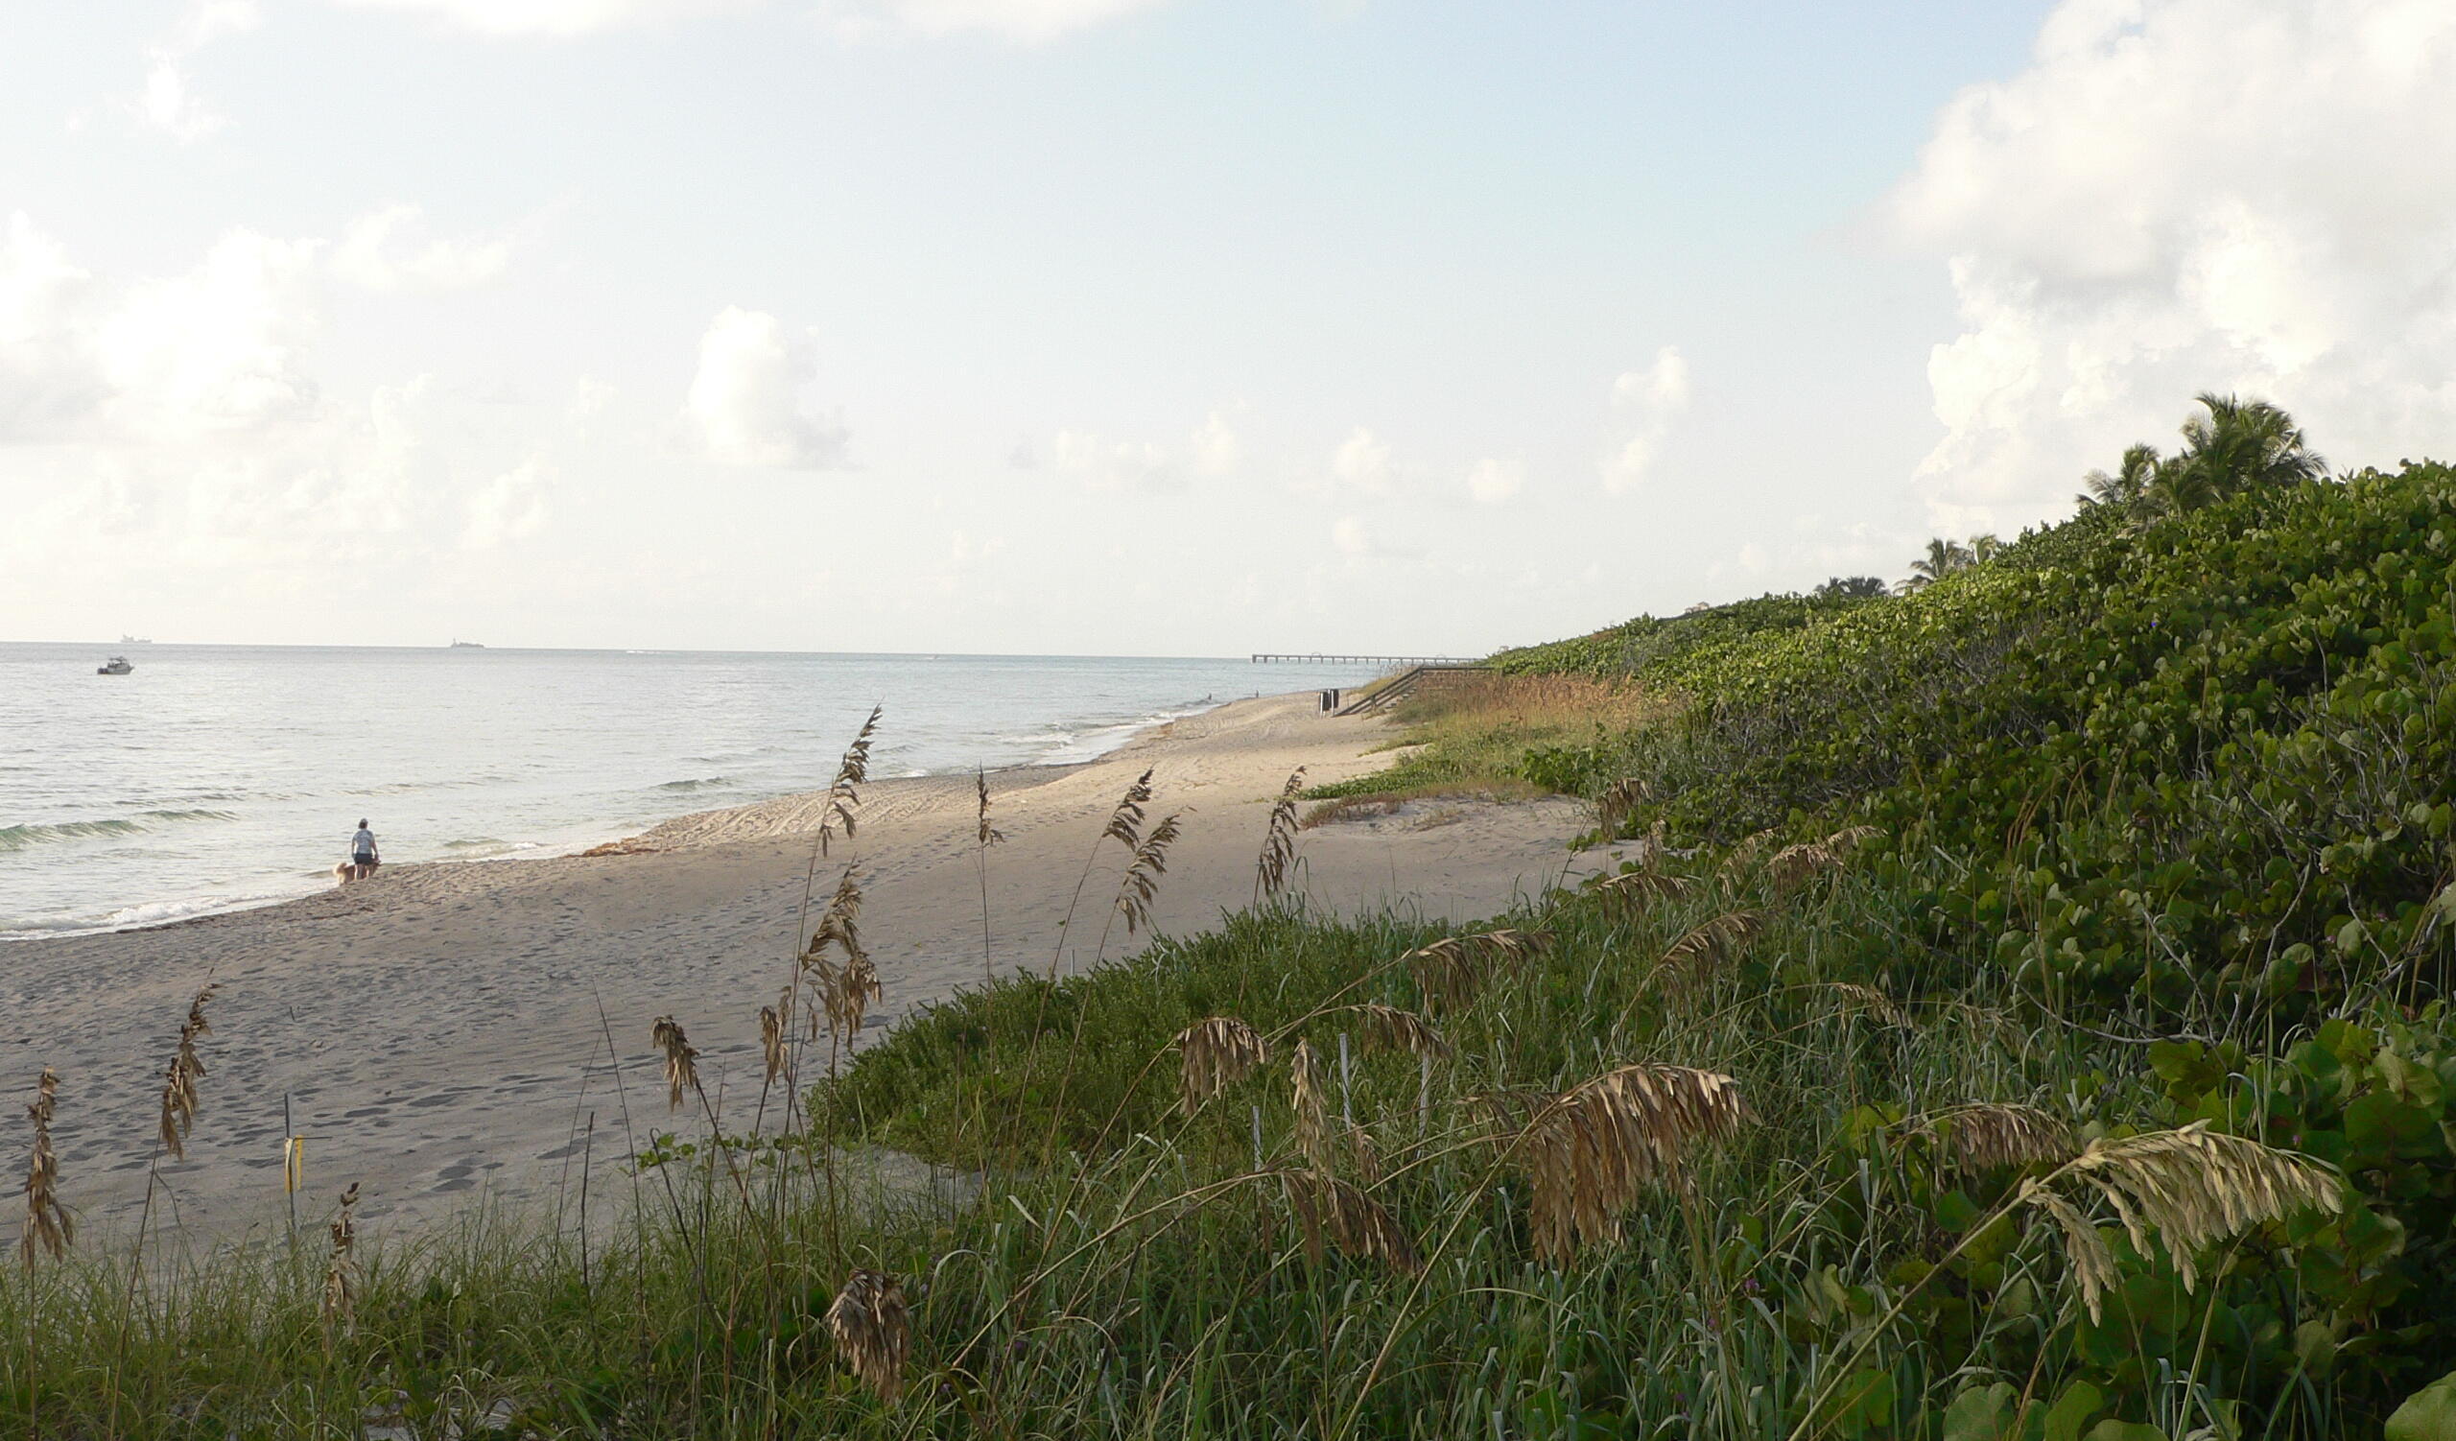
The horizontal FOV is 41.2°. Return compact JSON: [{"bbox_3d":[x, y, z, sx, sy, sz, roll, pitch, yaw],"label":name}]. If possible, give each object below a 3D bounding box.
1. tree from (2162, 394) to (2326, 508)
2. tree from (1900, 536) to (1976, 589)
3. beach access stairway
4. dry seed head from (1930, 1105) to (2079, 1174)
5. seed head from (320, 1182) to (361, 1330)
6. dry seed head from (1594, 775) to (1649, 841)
[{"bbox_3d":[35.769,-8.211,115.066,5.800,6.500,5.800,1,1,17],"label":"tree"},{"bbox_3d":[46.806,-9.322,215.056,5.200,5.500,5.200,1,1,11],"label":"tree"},{"bbox_3d":[9.945,-1.549,170.000,8.300,2.900,1.900,1,1,3],"label":"beach access stairway"},{"bbox_3d":[1.232,0.666,5.200,0.236,0.113,0.120,1,1,13],"label":"dry seed head"},{"bbox_3d":[-1.958,1.181,7.200,0.095,0.325,0.095,0,1,-15],"label":"seed head"},{"bbox_3d":[1.298,0.289,10.800,0.178,0.215,0.160,1,1,7],"label":"dry seed head"}]

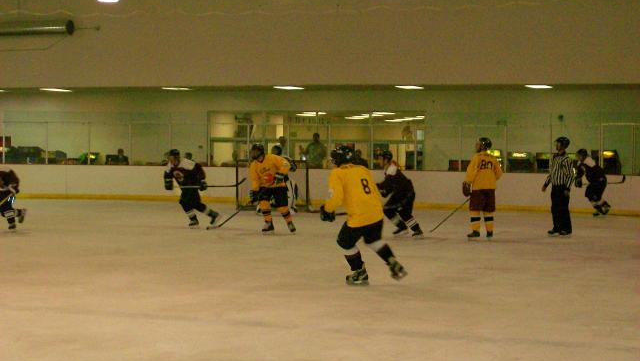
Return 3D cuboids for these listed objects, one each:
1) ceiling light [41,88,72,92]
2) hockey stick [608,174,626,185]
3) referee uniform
[{"bbox_3d":[-8.660,-2.968,42.500,0.750,0.080,0.650,1,2,20],"label":"ceiling light"},{"bbox_3d":[6.706,0.024,30.700,1.350,0.250,0.080,0,0,21],"label":"hockey stick"},{"bbox_3d":[4.537,0.189,24.500,0.370,1.680,0.520,-1,2,-44],"label":"referee uniform"}]

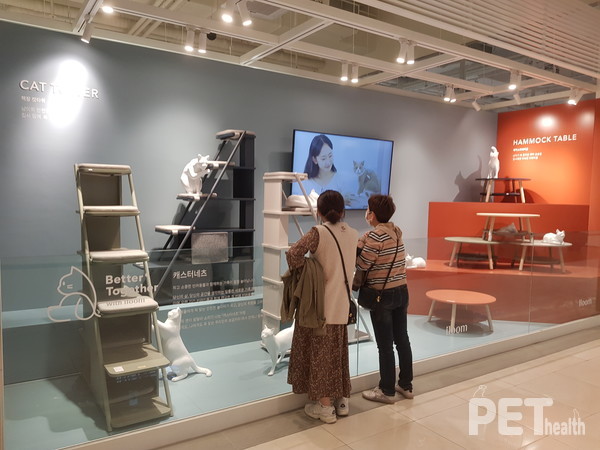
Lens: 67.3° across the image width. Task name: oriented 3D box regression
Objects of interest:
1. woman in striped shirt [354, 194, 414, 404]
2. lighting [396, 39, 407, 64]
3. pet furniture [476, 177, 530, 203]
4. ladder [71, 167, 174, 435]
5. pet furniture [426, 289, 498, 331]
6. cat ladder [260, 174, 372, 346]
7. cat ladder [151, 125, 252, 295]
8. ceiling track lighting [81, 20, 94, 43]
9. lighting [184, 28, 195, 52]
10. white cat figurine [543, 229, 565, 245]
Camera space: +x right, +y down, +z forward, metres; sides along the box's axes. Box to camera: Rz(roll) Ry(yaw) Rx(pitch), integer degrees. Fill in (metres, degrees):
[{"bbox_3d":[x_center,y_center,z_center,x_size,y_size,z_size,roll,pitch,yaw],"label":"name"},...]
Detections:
[{"bbox_3d":[0.658,0.570,3.503,0.500,1.600,0.400,-3,6,-44],"label":"woman in striped shirt"},{"bbox_3d":[0.829,-1.417,3.681,0.080,0.200,0.095,-1,5,-32],"label":"lighting"},{"bbox_3d":[2.782,-0.465,6.177,0.700,0.340,0.700,2,4,8],"label":"pet furniture"},{"bbox_3d":[-1.284,0.389,3.229,0.420,1.670,1.040,-2,5,-36],"label":"ladder"},{"bbox_3d":[1.847,0.991,5.189,0.760,0.355,0.760,2,4,0],"label":"pet furniture"},{"bbox_3d":[0.188,0.328,4.204,1.030,1.560,0.380,-1,5,-32],"label":"cat ladder"},{"bbox_3d":[-0.926,-0.093,4.173,0.990,1.535,0.380,-1,5,-32],"label":"cat ladder"},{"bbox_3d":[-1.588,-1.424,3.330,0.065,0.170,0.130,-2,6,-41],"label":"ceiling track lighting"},{"bbox_3d":[-0.834,-1.407,3.424,0.070,0.180,0.090,1,4,-2],"label":"lighting"},{"bbox_3d":[3.055,0.132,5.436,0.250,0.185,0.140,4,5,29],"label":"white cat figurine"}]

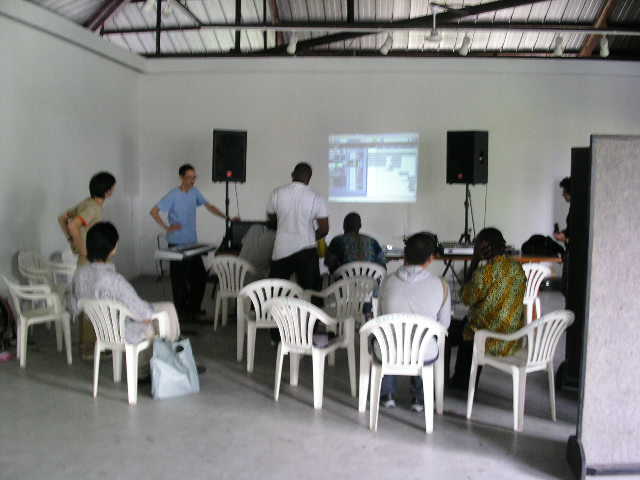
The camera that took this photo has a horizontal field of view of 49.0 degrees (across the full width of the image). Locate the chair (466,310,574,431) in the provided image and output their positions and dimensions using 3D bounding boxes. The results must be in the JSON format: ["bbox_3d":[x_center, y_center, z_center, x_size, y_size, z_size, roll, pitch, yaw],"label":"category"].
[{"bbox_3d":[1.373,0.825,4.697,0.570,0.800,0.540,-4,7,-35],"label":"chair"}]

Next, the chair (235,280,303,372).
[{"bbox_3d":[-0.415,0.699,5.992,0.570,0.800,0.540,-1,6,-7],"label":"chair"}]

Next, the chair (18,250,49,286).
[{"bbox_3d":[-2.921,0.564,7.328,0.550,0.780,0.570,-2,5,-20],"label":"chair"}]

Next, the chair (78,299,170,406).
[{"bbox_3d":[-1.457,0.774,5.190,0.570,0.800,0.540,2,6,24],"label":"chair"}]

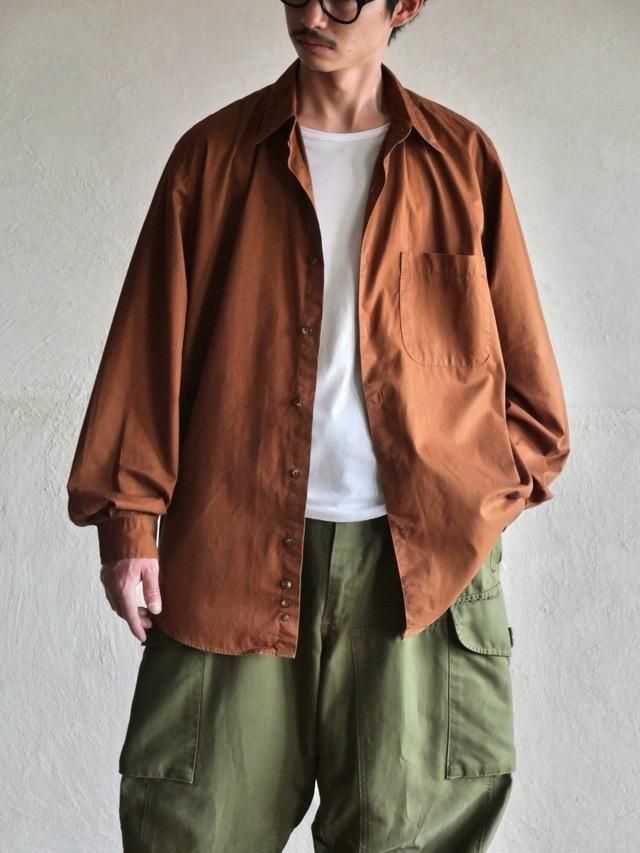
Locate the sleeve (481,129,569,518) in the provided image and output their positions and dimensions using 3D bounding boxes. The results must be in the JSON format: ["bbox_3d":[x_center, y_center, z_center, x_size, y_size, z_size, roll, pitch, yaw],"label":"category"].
[{"bbox_3d":[0.303,-0.150,3.690,0.155,0.590,0.210,-6,-1,-3],"label":"sleeve"}]

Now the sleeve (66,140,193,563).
[{"bbox_3d":[-0.271,-0.113,3.690,0.168,0.640,0.200,7,-2,0],"label":"sleeve"}]

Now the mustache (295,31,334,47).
[{"bbox_3d":[-0.008,-0.568,3.610,0.064,0.018,0.020,17,13,24],"label":"mustache"}]

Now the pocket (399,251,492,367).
[{"bbox_3d":[0.183,-0.172,3.600,0.140,0.168,0.022,0,2,-11],"label":"pocket"}]

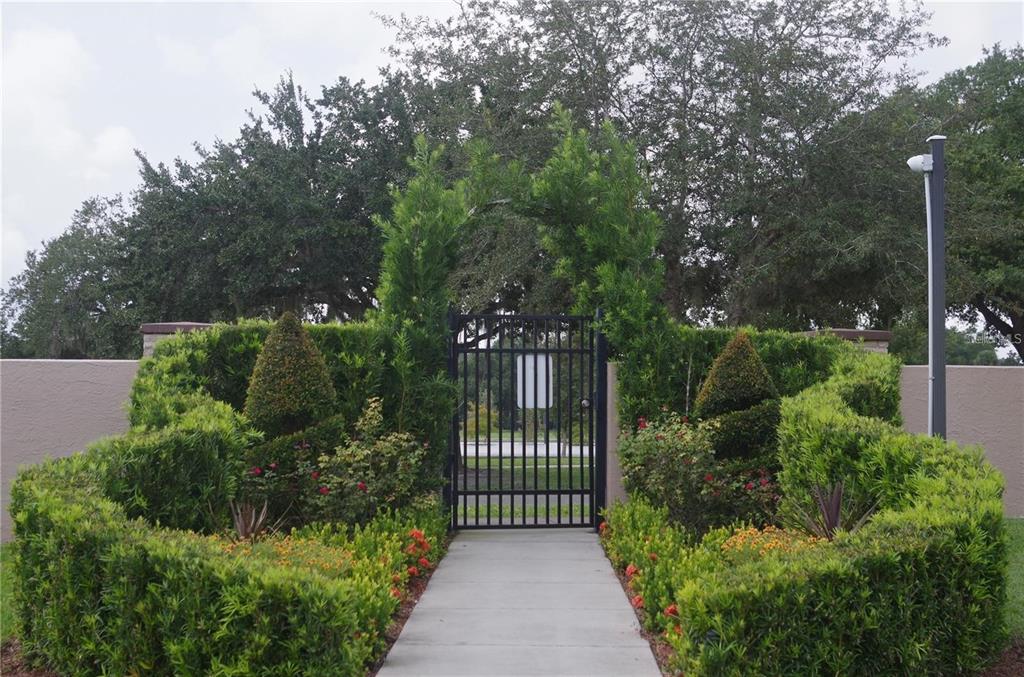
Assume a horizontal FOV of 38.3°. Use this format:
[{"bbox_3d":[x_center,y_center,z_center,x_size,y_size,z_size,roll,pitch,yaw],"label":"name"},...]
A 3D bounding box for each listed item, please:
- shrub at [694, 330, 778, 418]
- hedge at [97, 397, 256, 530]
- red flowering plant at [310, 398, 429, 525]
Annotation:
[{"bbox_3d":[1.840,0.300,12.100,0.690,0.740,0.690,0,-2,0],"label":"shrub"},{"bbox_3d":[-2.100,1.010,9.200,1.100,1.120,0.750,1,-2,-23],"label":"hedge"},{"bbox_3d":[-1.100,1.050,11.400,0.880,1.150,0.820,0,-2,0],"label":"red flowering plant"}]

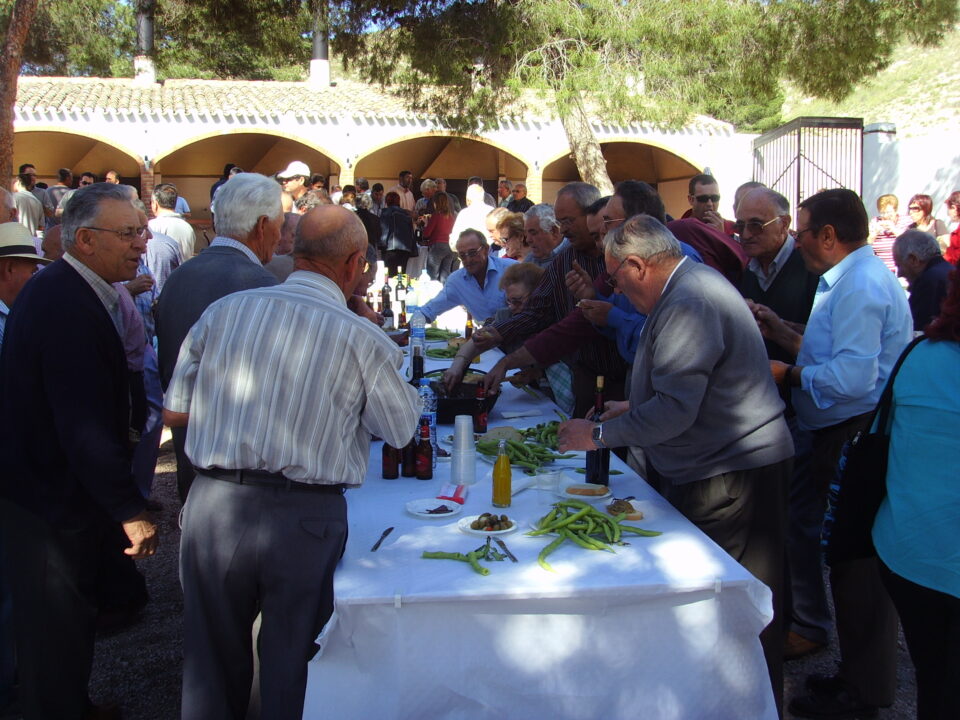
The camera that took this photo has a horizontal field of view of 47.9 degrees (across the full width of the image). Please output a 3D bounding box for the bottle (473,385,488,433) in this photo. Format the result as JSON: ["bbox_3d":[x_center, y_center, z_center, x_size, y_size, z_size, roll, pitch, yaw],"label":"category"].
[{"bbox_3d":[0.003,0.172,3.995,0.057,0.185,0.057,0,9,0],"label":"bottle"}]

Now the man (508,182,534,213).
[{"bbox_3d":[0.512,-1.425,14.151,0.360,1.746,0.500,-7,11,-37],"label":"man"}]

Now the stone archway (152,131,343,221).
[{"bbox_3d":[-3.624,-2.251,17.007,3.050,2.600,0.400,-1,9,-10],"label":"stone archway"}]

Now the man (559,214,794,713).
[{"bbox_3d":[0.581,0.356,3.201,0.720,1.560,0.560,0,9,0],"label":"man"}]

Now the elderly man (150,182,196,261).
[{"bbox_3d":[-2.346,-0.474,8.227,0.500,1.722,0.360,-5,10,-30],"label":"elderly man"}]

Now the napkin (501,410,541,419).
[{"bbox_3d":[0.171,0.213,4.314,0.160,0.012,0.130,2,9,12],"label":"napkin"}]

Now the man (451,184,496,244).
[{"bbox_3d":[-0.059,-0.753,10.005,0.500,1.718,0.360,-2,9,-15],"label":"man"}]

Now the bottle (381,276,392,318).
[{"bbox_3d":[-0.640,-0.428,7.400,0.080,0.300,0.080,0,9,0],"label":"bottle"}]

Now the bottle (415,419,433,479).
[{"bbox_3d":[-0.182,0.288,3.530,0.054,0.196,0.054,0,9,0],"label":"bottle"}]

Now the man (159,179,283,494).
[{"bbox_3d":[-0.685,0.347,3.042,0.520,1.723,0.400,8,12,41],"label":"man"}]

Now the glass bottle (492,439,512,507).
[{"bbox_3d":[0.066,0.334,3.232,0.056,0.200,0.056,0,9,0],"label":"glass bottle"}]

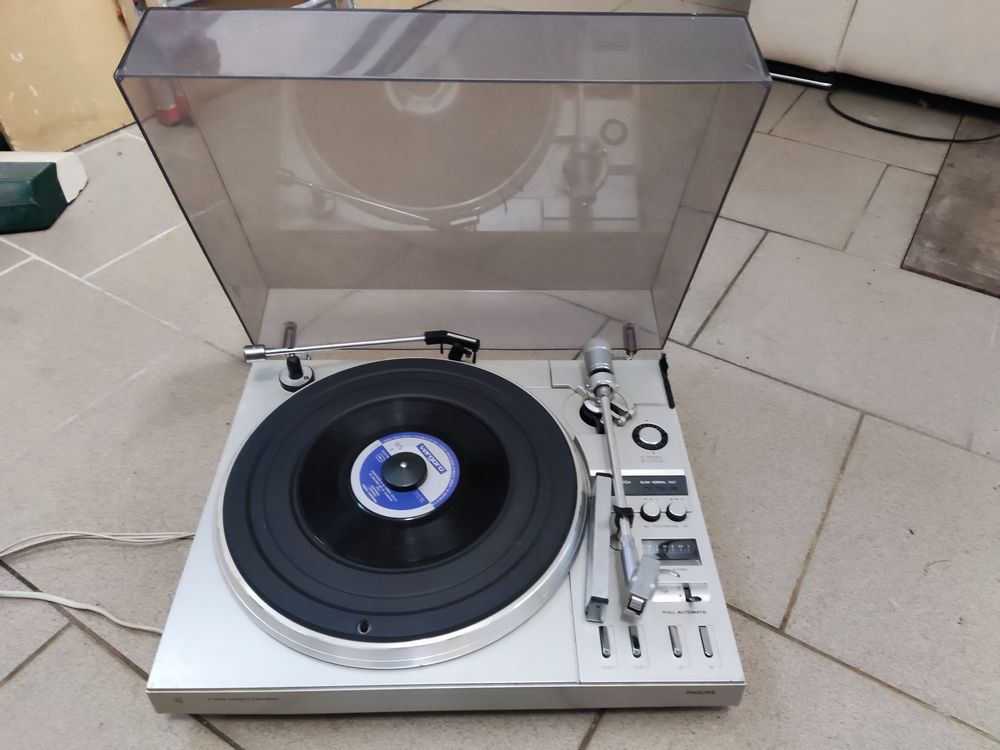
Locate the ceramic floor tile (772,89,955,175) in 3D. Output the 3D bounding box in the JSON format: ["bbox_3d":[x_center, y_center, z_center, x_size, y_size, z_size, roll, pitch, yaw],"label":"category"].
[{"bbox_3d":[0.675,-0.447,1.298,0.299,0.010,0.297,24,48,22],"label":"ceramic floor tile"}]

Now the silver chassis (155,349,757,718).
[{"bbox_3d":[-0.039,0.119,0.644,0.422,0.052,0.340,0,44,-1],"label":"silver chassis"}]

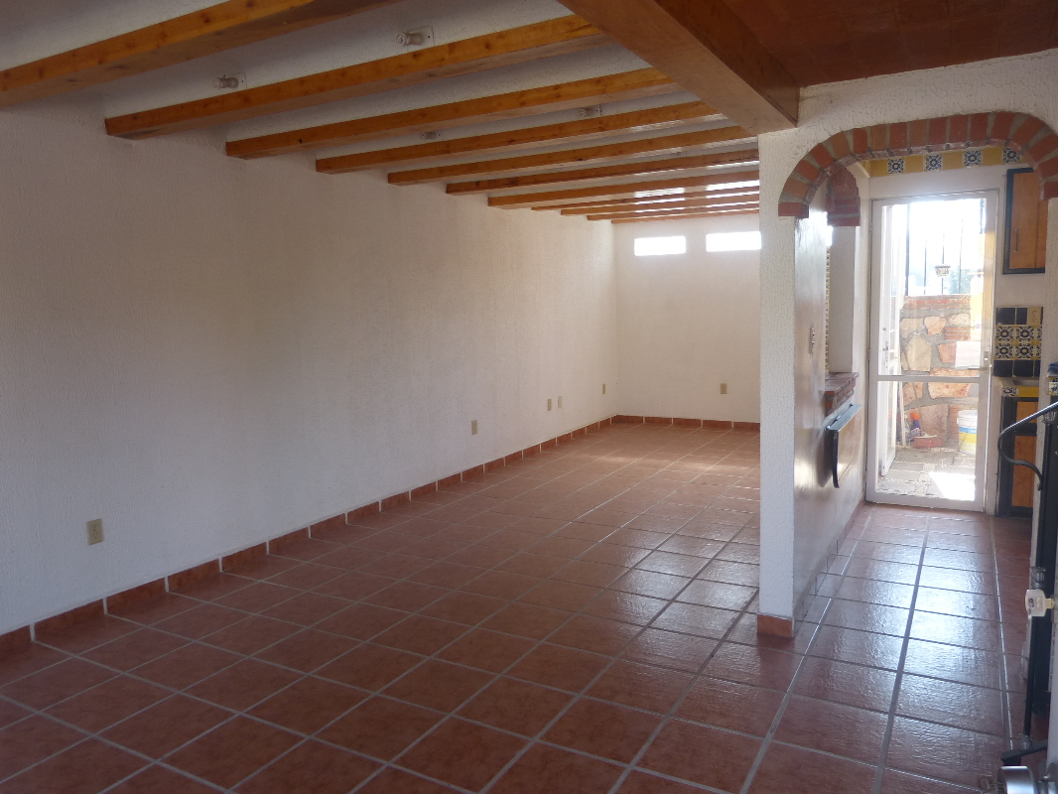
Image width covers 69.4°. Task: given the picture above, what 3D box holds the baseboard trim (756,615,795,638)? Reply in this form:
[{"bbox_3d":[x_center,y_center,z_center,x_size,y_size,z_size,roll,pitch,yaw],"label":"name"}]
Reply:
[{"bbox_3d":[1.063,0.987,3.289,0.148,0.082,0.012,2,8,30],"label":"baseboard trim"}]

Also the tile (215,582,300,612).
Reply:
[{"bbox_3d":[-1.377,1.024,3.904,0.323,0.012,0.323,2,8,30],"label":"tile"}]

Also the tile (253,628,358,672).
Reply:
[{"bbox_3d":[-0.941,1.085,3.271,0.330,0.010,0.330,2,8,30],"label":"tile"}]

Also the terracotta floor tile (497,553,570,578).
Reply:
[{"bbox_3d":[0.025,0.952,4.304,0.330,0.010,0.326,2,8,30],"label":"terracotta floor tile"}]

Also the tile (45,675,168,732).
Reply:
[{"bbox_3d":[-1.574,1.154,2.880,0.330,0.010,0.330,2,8,30],"label":"tile"}]

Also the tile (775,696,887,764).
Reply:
[{"bbox_3d":[1.017,1.114,2.551,0.334,0.010,0.334,2,8,30],"label":"tile"}]

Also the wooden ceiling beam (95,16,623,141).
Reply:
[{"bbox_3d":[-0.755,-1.280,3.088,2.804,0.081,0.132,2,7,27],"label":"wooden ceiling beam"}]

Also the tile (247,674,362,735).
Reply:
[{"bbox_3d":[-0.815,1.143,2.838,0.332,0.010,0.328,2,8,30],"label":"tile"}]

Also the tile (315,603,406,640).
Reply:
[{"bbox_3d":[-0.780,1.052,3.572,0.333,0.010,0.333,2,8,29],"label":"tile"}]

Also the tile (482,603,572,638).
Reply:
[{"bbox_3d":[-0.008,1.024,3.492,0.330,0.010,0.330,2,8,30],"label":"tile"}]

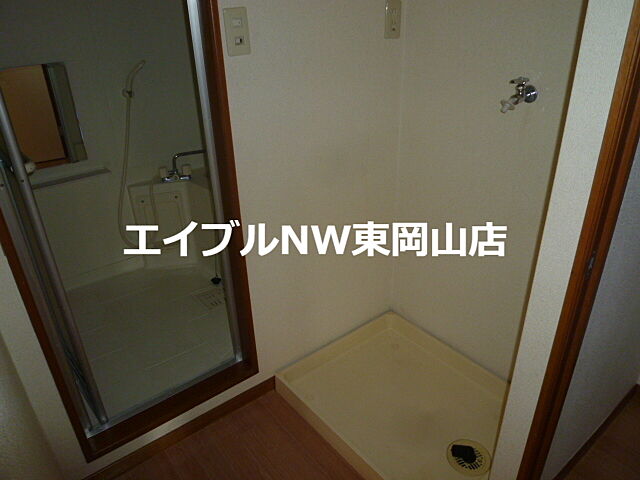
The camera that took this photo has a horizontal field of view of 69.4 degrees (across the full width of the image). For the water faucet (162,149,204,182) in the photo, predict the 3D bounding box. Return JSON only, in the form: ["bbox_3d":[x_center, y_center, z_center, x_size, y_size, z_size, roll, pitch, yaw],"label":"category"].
[{"bbox_3d":[-0.723,-0.397,2.483,0.270,0.145,0.100,-14,28,-23],"label":"water faucet"}]

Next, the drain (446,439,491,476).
[{"bbox_3d":[0.488,0.703,1.511,0.135,0.035,0.135,-2,25,1],"label":"drain"}]

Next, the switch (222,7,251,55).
[{"bbox_3d":[-0.224,-0.572,1.270,0.070,0.119,0.012,-20,31,-34],"label":"switch"}]

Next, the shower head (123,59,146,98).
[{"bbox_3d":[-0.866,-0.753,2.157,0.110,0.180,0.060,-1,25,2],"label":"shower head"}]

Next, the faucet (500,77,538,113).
[{"bbox_3d":[0.574,-0.422,1.337,0.118,0.090,0.058,-20,31,-34],"label":"faucet"}]

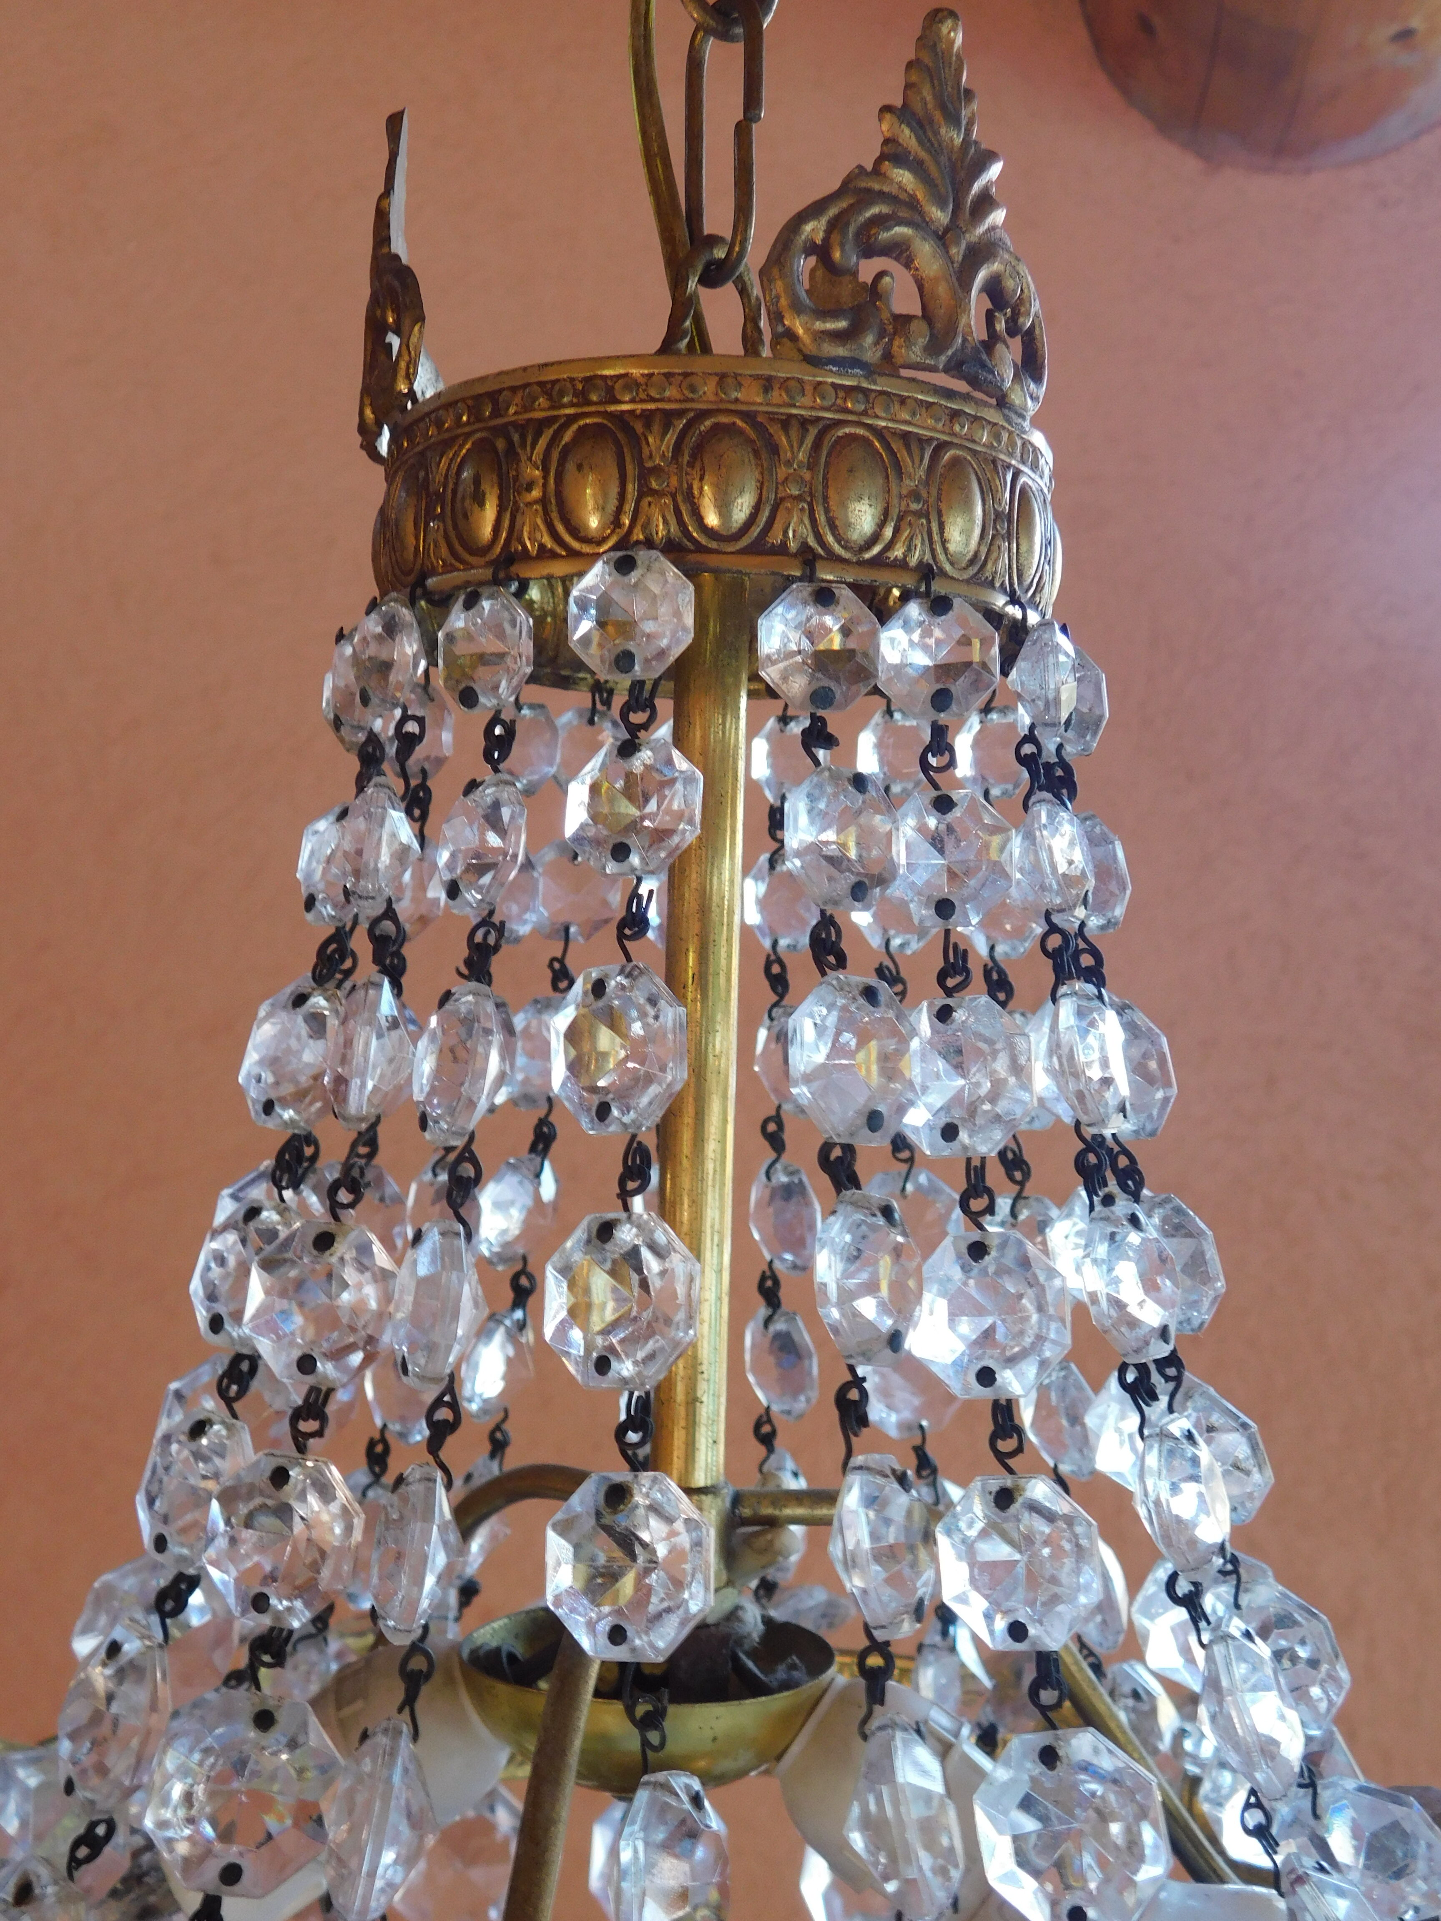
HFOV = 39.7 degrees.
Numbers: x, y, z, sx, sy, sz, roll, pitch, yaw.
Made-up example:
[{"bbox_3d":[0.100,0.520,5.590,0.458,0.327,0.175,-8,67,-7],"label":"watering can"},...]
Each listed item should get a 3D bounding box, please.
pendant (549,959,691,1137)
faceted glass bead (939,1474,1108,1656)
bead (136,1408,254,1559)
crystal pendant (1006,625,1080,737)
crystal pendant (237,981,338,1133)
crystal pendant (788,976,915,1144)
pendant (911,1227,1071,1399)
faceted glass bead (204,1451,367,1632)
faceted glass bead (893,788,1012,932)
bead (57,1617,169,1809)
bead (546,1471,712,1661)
[{"bbox_3d":[-0.011,0.009,0.219,0.018,0.018,0.009,-3,-3,35],"label":"pendant"},{"bbox_3d":[0.032,0.065,0.216,0.018,0.018,0.010,-10,-13,26],"label":"faceted glass bead"},{"bbox_3d":[-0.063,0.064,0.242,0.018,0.018,0.009,9,-10,40],"label":"bead"},{"bbox_3d":[0.041,-0.036,0.254,0.008,0.014,0.014,-3,-3,24],"label":"crystal pendant"},{"bbox_3d":[-0.053,0.012,0.248,0.018,0.018,0.009,9,-5,27],"label":"crystal pendant"},{"bbox_3d":[0.014,0.011,0.219,0.017,0.018,0.010,10,-16,-43],"label":"crystal pendant"},{"bbox_3d":[0.030,0.039,0.220,0.018,0.019,0.009,-6,-10,19],"label":"pendant"},{"bbox_3d":[-0.048,0.064,0.220,0.018,0.018,0.010,4,-11,15],"label":"faceted glass bead"},{"bbox_3d":[0.026,-0.011,0.225,0.015,0.015,0.007,-3,-7,19],"label":"faceted glass bead"},{"bbox_3d":[-0.071,0.088,0.234,0.020,0.020,0.009,-9,-31,39],"label":"bead"},{"bbox_3d":[-0.009,0.062,0.203,0.018,0.018,0.010,-7,-15,24],"label":"bead"}]

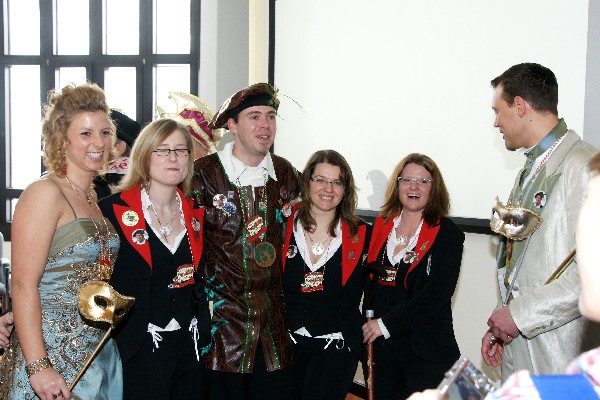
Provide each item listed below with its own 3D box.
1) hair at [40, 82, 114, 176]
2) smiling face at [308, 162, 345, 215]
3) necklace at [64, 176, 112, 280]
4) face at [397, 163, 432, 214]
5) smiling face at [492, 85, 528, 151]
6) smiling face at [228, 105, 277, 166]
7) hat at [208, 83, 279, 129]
[{"bbox_3d":[-0.668,-0.213,1.660,0.230,0.275,0.210,4,4,40],"label":"hair"},{"bbox_3d":[0.098,-0.043,2.040,0.130,0.180,0.120,6,3,3],"label":"smiling face"},{"bbox_3d":[-0.616,0.083,1.610,0.130,0.300,0.130,3,4,33],"label":"necklace"},{"bbox_3d":[0.437,-0.043,2.080,0.135,0.185,0.120,4,2,14],"label":"face"},{"bbox_3d":[0.626,-0.243,1.620,0.125,0.190,0.140,-4,0,30],"label":"smiling face"},{"bbox_3d":[-0.166,-0.221,1.880,0.150,0.200,0.140,-1,1,-36],"label":"smiling face"},{"bbox_3d":[-0.195,-0.328,1.930,0.240,0.125,0.250,-1,-14,-36],"label":"hat"}]

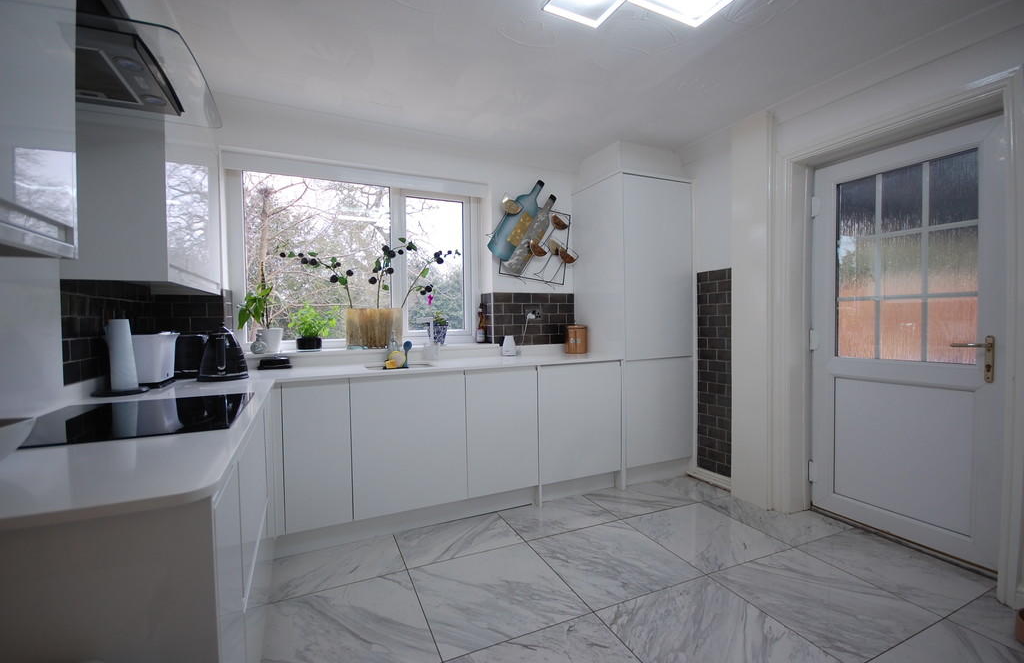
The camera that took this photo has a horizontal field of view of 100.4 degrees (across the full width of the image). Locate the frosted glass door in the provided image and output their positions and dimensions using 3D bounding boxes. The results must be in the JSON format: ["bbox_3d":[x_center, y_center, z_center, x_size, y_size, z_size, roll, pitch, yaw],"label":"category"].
[{"bbox_3d":[1.984,0.048,2.211,0.060,2.000,0.775,-1,1,-26],"label":"frosted glass door"}]

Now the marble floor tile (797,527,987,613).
[{"bbox_3d":[1.739,1.079,1.962,0.500,0.010,0.570,-1,1,-22],"label":"marble floor tile"}]

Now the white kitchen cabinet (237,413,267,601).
[{"bbox_3d":[-1.067,0.533,1.314,0.500,0.420,0.620,-1,2,-25],"label":"white kitchen cabinet"}]

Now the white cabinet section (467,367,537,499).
[{"bbox_3d":[-0.160,0.574,2.730,0.446,0.722,0.540,-1,1,-24],"label":"white cabinet section"}]

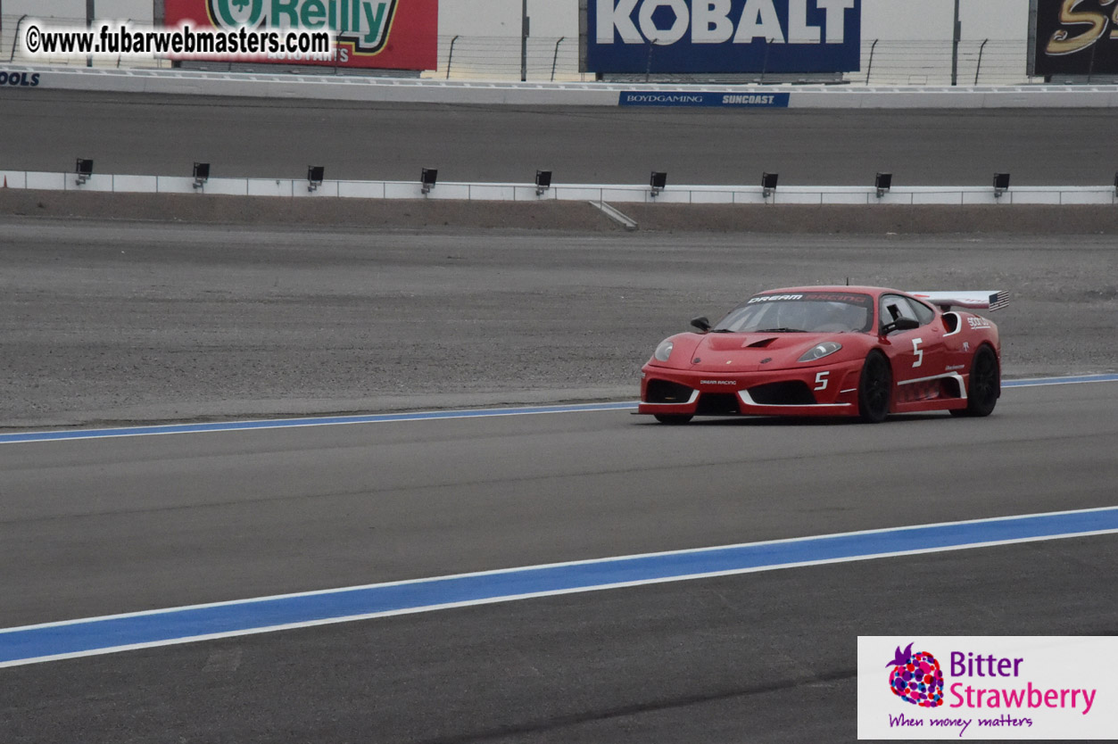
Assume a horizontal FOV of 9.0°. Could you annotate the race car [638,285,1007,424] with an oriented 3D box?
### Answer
[{"bbox_3d":[2.300,-0.169,62.300,1.980,1.180,4.550,0,1,24],"label":"race car"}]

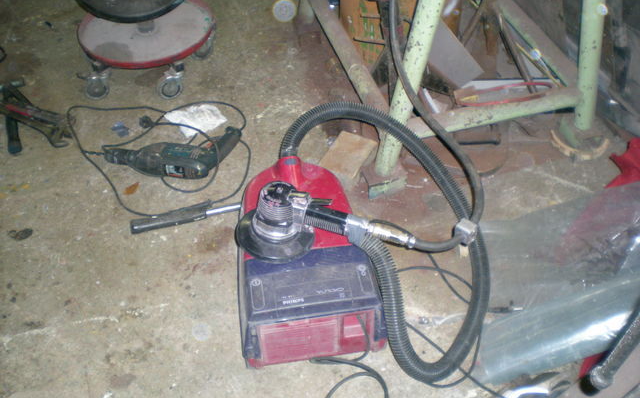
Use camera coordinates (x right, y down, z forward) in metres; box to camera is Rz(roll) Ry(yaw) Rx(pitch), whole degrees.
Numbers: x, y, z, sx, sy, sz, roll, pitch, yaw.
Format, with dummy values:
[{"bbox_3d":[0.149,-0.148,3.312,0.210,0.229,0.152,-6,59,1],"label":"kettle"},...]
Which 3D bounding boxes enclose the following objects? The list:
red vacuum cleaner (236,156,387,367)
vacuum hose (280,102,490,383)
[{"bbox_3d":[-0.039,0.099,1.481,0.285,0.200,0.420,-7,47,-5],"label":"red vacuum cleaner"},{"bbox_3d":[0.170,0.047,1.481,0.394,0.265,0.640,-11,48,-9],"label":"vacuum hose"}]

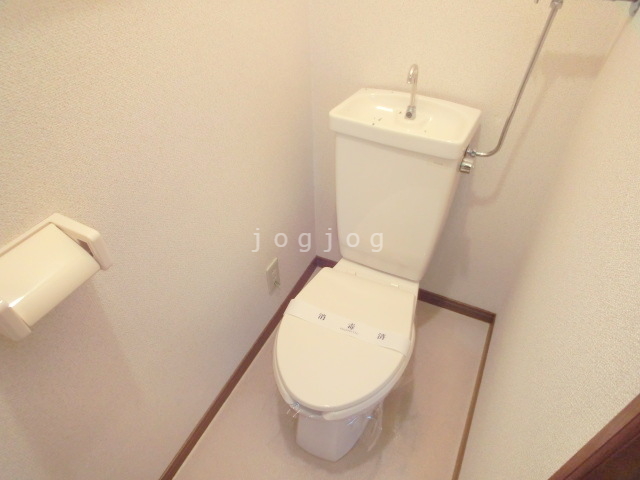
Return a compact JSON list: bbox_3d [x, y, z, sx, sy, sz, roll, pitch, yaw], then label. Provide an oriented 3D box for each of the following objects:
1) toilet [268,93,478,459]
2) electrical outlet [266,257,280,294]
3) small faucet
[{"bbox_3d":[0.126,0.141,1.157,0.380,0.871,0.750,18,46,20],"label":"toilet"},{"bbox_3d":[-0.172,0.135,1.431,0.010,0.120,0.070,18,47,21],"label":"electrical outlet"},{"bbox_3d":[0.239,-0.383,1.021,0.027,0.149,0.066,20,48,23],"label":"small faucet"}]

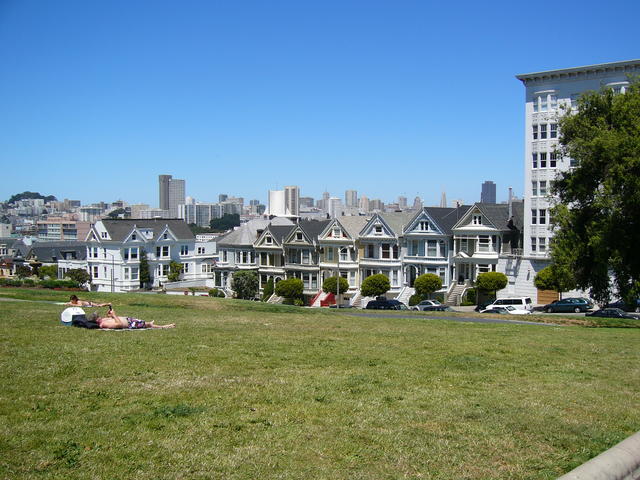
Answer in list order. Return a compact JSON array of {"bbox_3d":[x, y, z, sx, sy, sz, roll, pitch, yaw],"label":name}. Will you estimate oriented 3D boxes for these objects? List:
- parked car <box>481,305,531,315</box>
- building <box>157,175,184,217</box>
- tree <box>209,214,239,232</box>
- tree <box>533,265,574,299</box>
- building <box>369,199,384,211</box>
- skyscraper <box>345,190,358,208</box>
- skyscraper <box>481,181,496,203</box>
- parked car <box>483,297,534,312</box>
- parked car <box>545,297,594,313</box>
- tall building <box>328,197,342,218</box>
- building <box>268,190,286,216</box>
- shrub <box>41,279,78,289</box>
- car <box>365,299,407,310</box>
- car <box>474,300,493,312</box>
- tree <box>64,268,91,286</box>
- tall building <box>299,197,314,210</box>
[{"bbox_3d":[17.800,7.050,62.000,4.550,1.450,1.760,-4,-1,42],"label":"parked car"},{"bbox_3d":[-266.203,-77.082,1160.000,33.000,80.000,33.000,2,2,40],"label":"building"},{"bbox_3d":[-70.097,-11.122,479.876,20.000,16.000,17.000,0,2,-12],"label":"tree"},{"bbox_3d":[26.723,5.326,73.918,4.500,5.000,4.300,1,2,40],"label":"tree"},{"bbox_3d":[213.043,-122.547,2440.000,45.000,60.000,40.000,2,2,40],"label":"building"},{"bbox_3d":[100.603,-121.650,2097.428,26.000,78.000,26.000,1,2,40],"label":"skyscraper"},{"bbox_3d":[801.611,-159.087,3073.000,46.000,237.000,72.000,2,2,40],"label":"skyscraper"},{"bbox_3d":[20.850,7.328,71.830,4.800,1.850,1.860,-4,-1,40],"label":"parked car"},{"bbox_3d":[27.143,7.157,70.759,4.850,1.480,1.830,-4,-1,40],"label":"parked car"},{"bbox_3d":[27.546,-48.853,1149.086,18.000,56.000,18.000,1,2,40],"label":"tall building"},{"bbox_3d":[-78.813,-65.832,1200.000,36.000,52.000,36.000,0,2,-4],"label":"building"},{"bbox_3d":[-24.911,4.262,62.143,3.600,0.900,1.500,0,2,-14],"label":"shrub"},{"bbox_3d":[8.212,8.116,76.107,4.900,1.780,1.920,-4,-1,40],"label":"car"},{"bbox_3d":[18.793,7.278,70.500,4.500,1.480,1.780,-4,-1,42],"label":"car"},{"bbox_3d":[-41.799,6.715,112.000,4.500,3.700,4.300,-1,2,-20],"label":"tree"},{"bbox_3d":[-33.380,-86.540,1600.000,34.000,38.000,34.000,2,2,40],"label":"tall building"}]

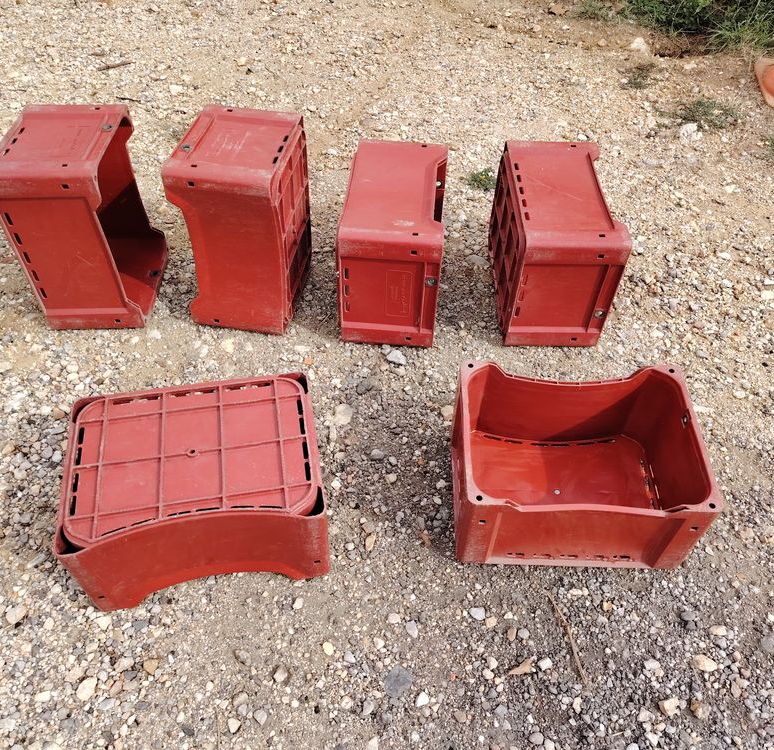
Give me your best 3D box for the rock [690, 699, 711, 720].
[{"bbox_3d":[0.656,0.703,1.456,0.035,0.022,0.036,4,48,2],"label":"rock"}]

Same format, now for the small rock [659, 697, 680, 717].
[{"bbox_3d":[0.594,0.698,1.458,0.040,0.022,0.035,4,48,2],"label":"small rock"}]

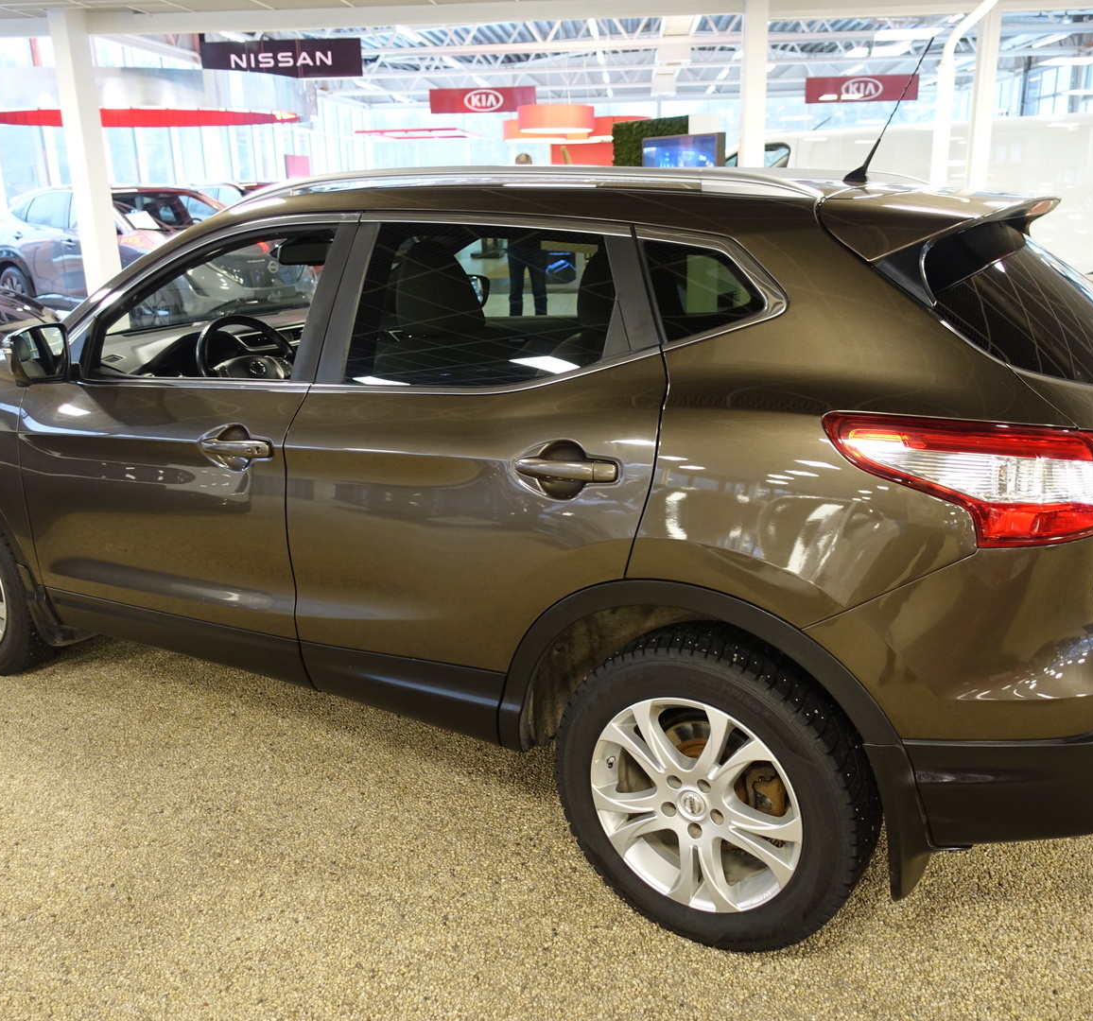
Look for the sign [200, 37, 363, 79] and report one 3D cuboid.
[{"bbox_3d":[-3.628,-6.181,14.000,2.170,0.500,0.040,1,17,7],"label":"sign"}]

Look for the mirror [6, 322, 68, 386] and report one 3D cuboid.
[{"bbox_3d":[-1.412,-0.434,2.796,0.140,0.175,0.200,9,20,30],"label":"mirror"}]

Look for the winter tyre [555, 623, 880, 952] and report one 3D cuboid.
[{"bbox_3d":[0.348,0.584,2.180,0.680,0.680,0.220,9,20,30],"label":"winter tyre"}]

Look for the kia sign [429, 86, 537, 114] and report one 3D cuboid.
[{"bbox_3d":[-1.275,-8.277,20.600,2.150,0.500,0.040,1,17,7],"label":"kia sign"}]

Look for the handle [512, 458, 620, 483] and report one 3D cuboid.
[{"bbox_3d":[0.042,-0.079,2.055,0.240,0.047,0.055,9,20,30],"label":"handle"}]

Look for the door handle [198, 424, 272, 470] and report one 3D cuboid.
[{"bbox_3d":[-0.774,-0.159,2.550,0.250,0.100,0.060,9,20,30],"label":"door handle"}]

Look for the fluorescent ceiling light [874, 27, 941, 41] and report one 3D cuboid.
[{"bbox_3d":[3.381,-4.485,9.600,0.600,0.060,0.600,1,17,7],"label":"fluorescent ceiling light"}]

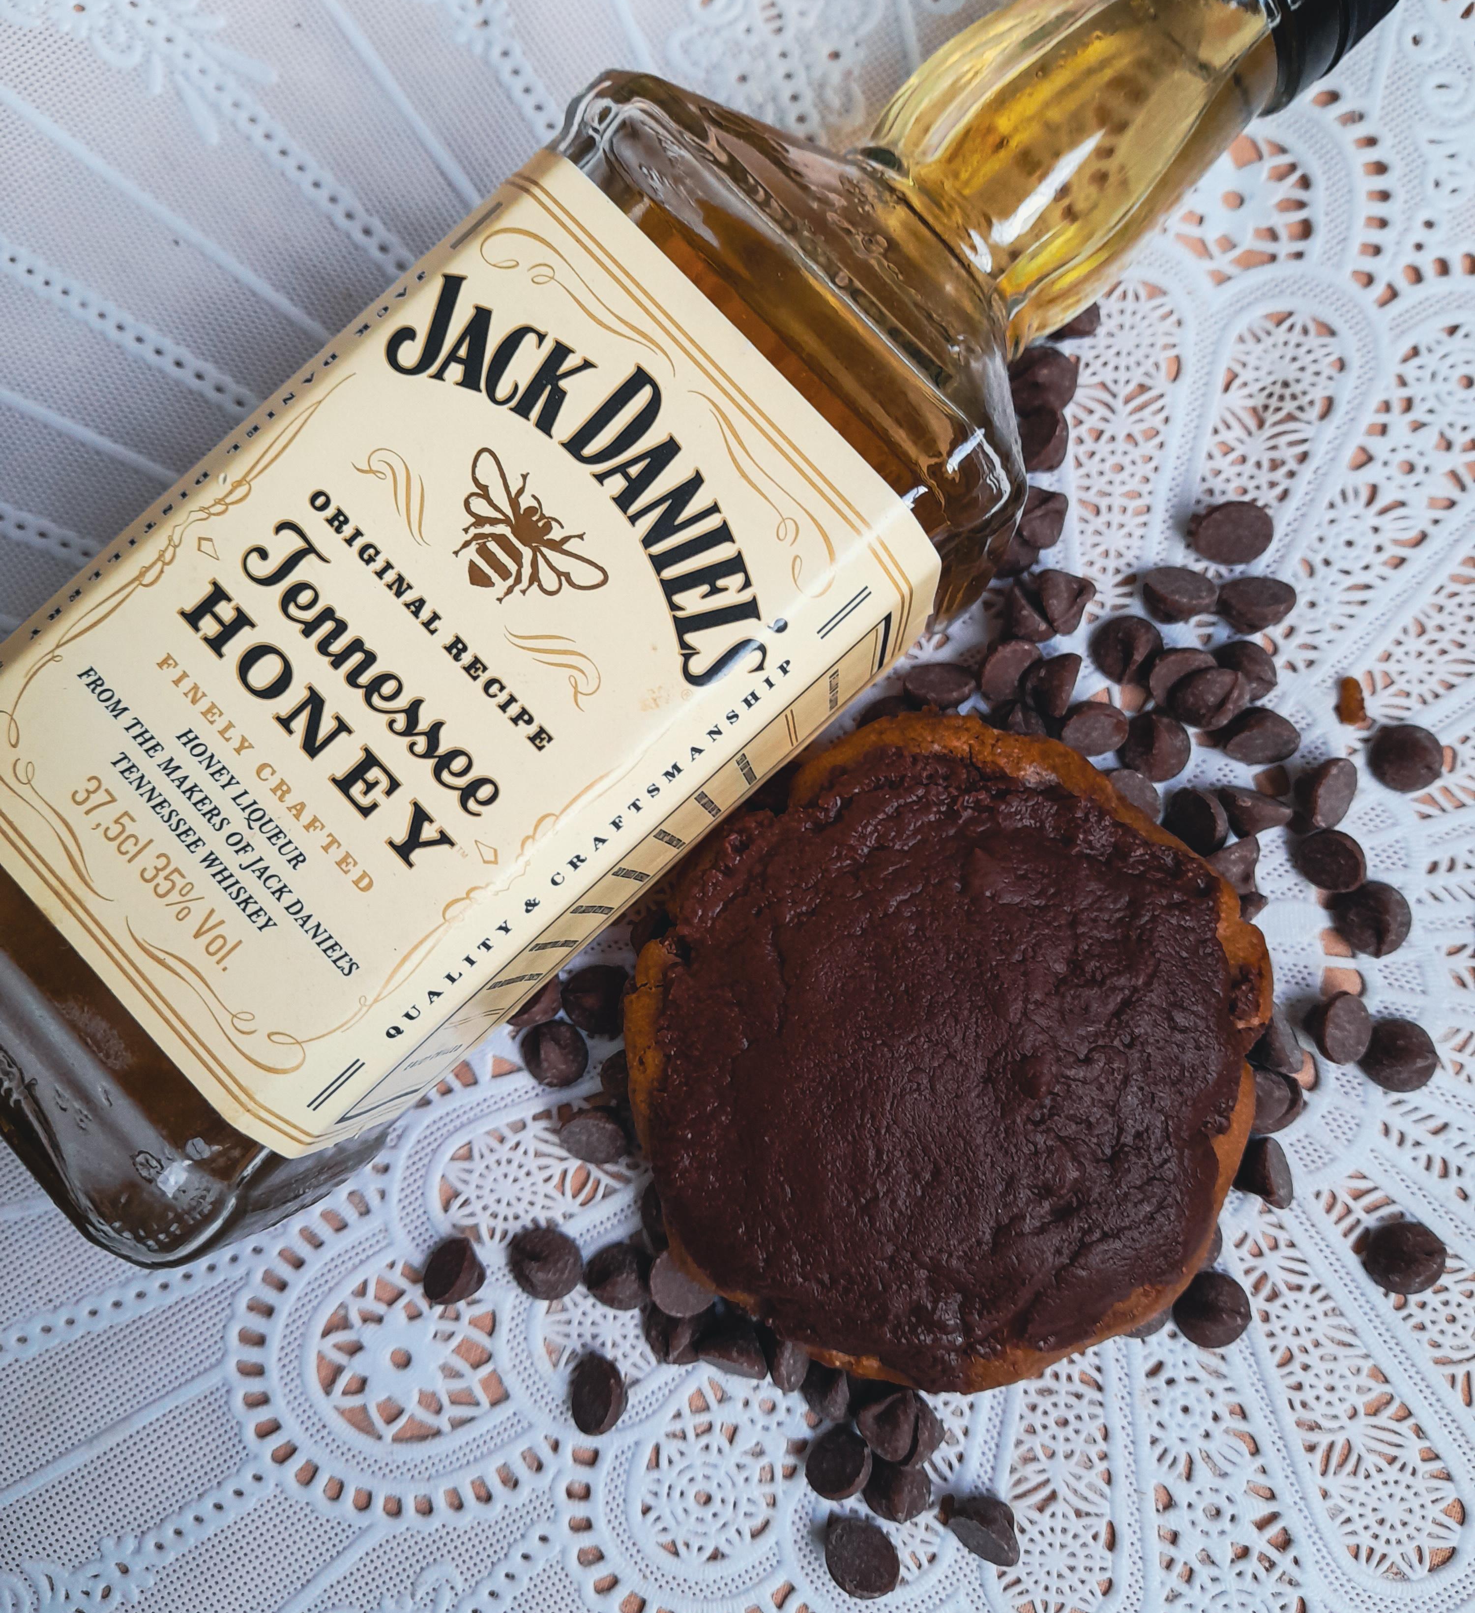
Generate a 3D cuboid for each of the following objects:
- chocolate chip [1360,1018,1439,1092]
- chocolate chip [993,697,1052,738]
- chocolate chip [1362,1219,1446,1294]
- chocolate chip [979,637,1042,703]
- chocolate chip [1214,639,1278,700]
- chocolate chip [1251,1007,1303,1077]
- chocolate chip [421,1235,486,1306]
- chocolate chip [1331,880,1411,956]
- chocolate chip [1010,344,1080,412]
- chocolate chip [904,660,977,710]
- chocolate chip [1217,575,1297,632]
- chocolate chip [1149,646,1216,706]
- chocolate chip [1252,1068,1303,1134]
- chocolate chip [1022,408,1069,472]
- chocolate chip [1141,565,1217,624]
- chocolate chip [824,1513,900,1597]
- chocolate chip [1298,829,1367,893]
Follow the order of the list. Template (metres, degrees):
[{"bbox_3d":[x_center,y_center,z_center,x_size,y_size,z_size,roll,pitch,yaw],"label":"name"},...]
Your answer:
[{"bbox_3d":[0.091,0.034,0.193,0.010,0.007,0.010,0,87,-2],"label":"chocolate chip"},{"bbox_3d":[0.040,-0.012,0.202,0.010,0.007,0.010,0,66,0],"label":"chocolate chip"},{"bbox_3d":[0.092,0.061,0.193,0.010,0.007,0.010,2,75,-8],"label":"chocolate chip"},{"bbox_3d":[0.038,-0.020,0.201,0.010,0.007,0.010,-5,120,-9],"label":"chocolate chip"},{"bbox_3d":[0.072,-0.019,0.198,0.010,0.007,0.010,0,88,-3],"label":"chocolate chip"},{"bbox_3d":[0.073,0.034,0.198,0.007,0.010,0.010,-35,84,34],"label":"chocolate chip"},{"bbox_3d":[-0.039,0.067,0.202,0.006,0.010,0.010,24,49,-30],"label":"chocolate chip"},{"bbox_3d":[0.088,0.016,0.195,0.010,0.007,0.010,0,90,4],"label":"chocolate chip"},{"bbox_3d":[0.045,-0.063,0.206,0.010,0.007,0.010,0,93,6],"label":"chocolate chip"},{"bbox_3d":[0.029,-0.016,0.203,0.010,0.010,0.006,-4,123,3],"label":"chocolate chip"},{"bbox_3d":[0.075,-0.028,0.206,0.011,0.011,0.007,24,131,31],"label":"chocolate chip"},{"bbox_3d":[0.062,-0.018,0.201,0.010,0.007,0.010,0,111,0],"label":"chocolate chip"},{"bbox_3d":[0.075,0.041,0.197,0.007,0.010,0.010,9,85,-36],"label":"chocolate chip"},{"bbox_3d":[0.045,-0.051,0.205,0.006,0.010,0.010,29,87,-34],"label":"chocolate chip"},{"bbox_3d":[0.062,-0.029,0.203,0.011,0.011,0.006,17,129,4],"label":"chocolate chip"},{"bbox_3d":[0.016,0.104,0.195,0.011,0.007,0.011,10,52,-13],"label":"chocolate chip"},{"bbox_3d":[0.084,0.007,0.199,0.010,0.007,0.010,0,105,44],"label":"chocolate chip"}]

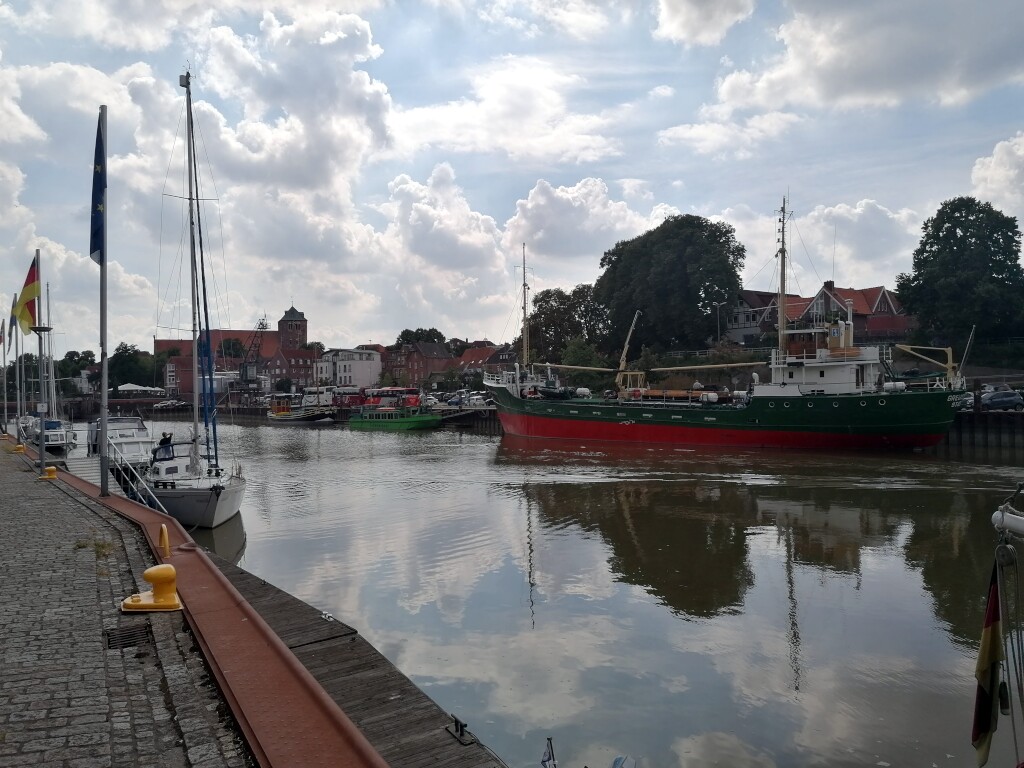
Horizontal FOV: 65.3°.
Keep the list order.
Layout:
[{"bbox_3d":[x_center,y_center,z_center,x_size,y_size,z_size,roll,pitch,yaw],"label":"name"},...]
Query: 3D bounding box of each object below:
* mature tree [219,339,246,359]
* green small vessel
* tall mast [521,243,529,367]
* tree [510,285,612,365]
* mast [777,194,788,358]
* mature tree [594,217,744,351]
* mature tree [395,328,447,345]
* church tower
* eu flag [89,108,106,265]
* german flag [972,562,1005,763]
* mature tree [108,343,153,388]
[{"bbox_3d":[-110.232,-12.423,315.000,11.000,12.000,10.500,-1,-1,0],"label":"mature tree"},{"bbox_3d":[-15.753,4.530,108.000,14.000,3.500,4.200,-2,-1,44],"label":"green small vessel"},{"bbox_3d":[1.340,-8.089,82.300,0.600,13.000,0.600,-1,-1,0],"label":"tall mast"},{"bbox_3d":[11.894,-14.398,200.000,24.000,21.000,18.000,-1,-1,0],"label":"tree"},{"bbox_3d":[20.460,-8.041,60.300,0.700,12.000,0.700,-1,-1,-41],"label":"mast"},{"bbox_3d":[27.607,-17.266,140.000,25.500,25.000,22.000,-1,-1,0],"label":"mature tree"},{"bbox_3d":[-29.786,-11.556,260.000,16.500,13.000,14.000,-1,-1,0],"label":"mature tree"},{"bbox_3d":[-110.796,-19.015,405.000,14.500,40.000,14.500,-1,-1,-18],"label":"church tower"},{"bbox_3d":[-7.525,-3.586,14.500,0.350,2.830,0.250,-1,-1,-18],"label":"eu flag"},{"bbox_3d":[3.341,1.960,5.600,0.240,1.420,0.200,-2,-1,30],"label":"german flag"},{"bbox_3d":[-101.262,-4.645,212.000,11.700,12.600,11.000,-1,-1,0],"label":"mature tree"}]

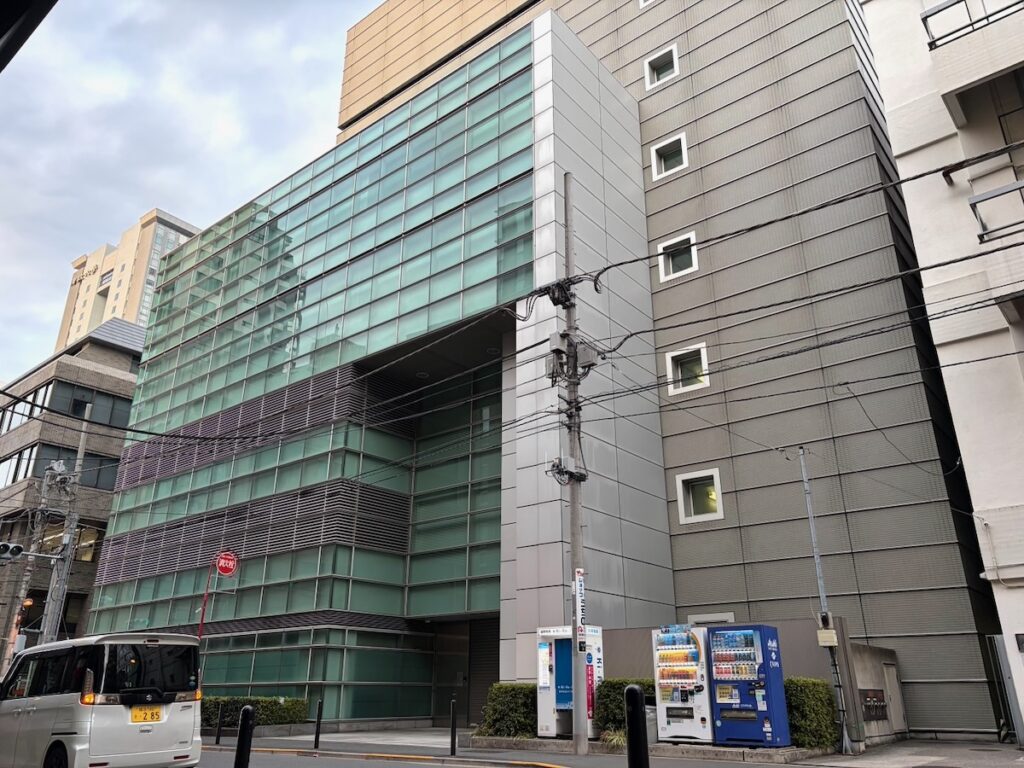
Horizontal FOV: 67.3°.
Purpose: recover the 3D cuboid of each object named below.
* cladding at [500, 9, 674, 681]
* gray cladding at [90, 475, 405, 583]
[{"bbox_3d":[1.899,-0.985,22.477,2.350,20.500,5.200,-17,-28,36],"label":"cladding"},{"bbox_3d":[-10.348,6.023,28.657,15.550,1.960,2.800,-17,-28,36],"label":"gray cladding"}]

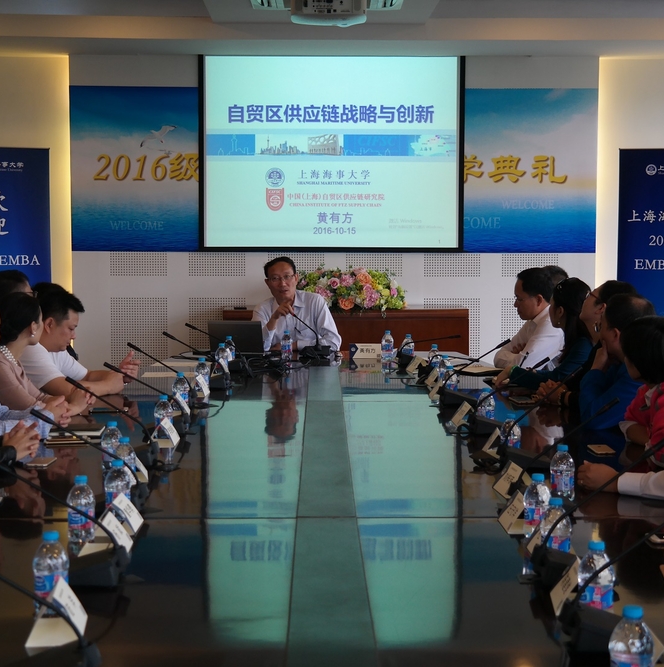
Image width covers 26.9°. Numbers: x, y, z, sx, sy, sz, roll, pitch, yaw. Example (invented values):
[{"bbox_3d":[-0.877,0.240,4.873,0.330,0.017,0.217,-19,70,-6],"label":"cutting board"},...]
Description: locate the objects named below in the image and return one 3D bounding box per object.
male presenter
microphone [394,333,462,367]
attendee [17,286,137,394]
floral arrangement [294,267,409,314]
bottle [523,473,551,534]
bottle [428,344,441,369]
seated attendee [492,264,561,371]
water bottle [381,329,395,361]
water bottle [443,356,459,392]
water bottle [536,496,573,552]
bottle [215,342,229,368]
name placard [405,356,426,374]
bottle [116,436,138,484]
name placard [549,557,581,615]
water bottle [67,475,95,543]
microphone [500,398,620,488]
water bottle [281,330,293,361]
[{"bbox_3d":[-0.212,0.205,8.300,0.560,1.310,0.720,0,4,7],"label":"male presenter"},{"bbox_3d":[0.483,0.090,6.930,0.320,0.165,0.120,0,4,0],"label":"microphone"},{"bbox_3d":[-1.088,0.426,5.800,0.660,1.210,0.520,0,4,3],"label":"attendee"},{"bbox_3d":[0.136,-0.319,10.200,0.820,0.360,0.420,0,4,0],"label":"floral arrangement"},{"bbox_3d":[0.483,0.389,3.260,0.066,0.148,0.066,0,4,0],"label":"bottle"},{"bbox_3d":[0.515,0.128,6.950,0.065,0.148,0.065,0,4,0],"label":"bottle"},{"bbox_3d":[1.000,0.306,6.795,0.700,1.260,0.520,1,5,8],"label":"seated attendee"},{"bbox_3d":[0.302,0.060,7.450,0.066,0.148,0.066,0,4,0],"label":"water bottle"},{"bbox_3d":[0.494,0.207,5.762,0.063,0.149,0.063,0,4,0],"label":"water bottle"},{"bbox_3d":[0.449,0.404,2.772,0.063,0.149,0.063,0,4,0],"label":"water bottle"},{"bbox_3d":[-0.533,0.126,6.732,0.063,0.149,0.063,0,4,0],"label":"bottle"},{"bbox_3d":[0.428,0.150,6.767,0.098,0.077,0.168,-1,5,-8],"label":"name placard"},{"bbox_3d":[-0.553,0.352,3.722,0.063,0.149,0.063,0,4,0],"label":"bottle"},{"bbox_3d":[0.470,0.475,2.623,0.098,0.077,0.168,0,4,4],"label":"name placard"},{"bbox_3d":[-0.563,0.390,3.120,0.065,0.148,0.065,0,4,0],"label":"water bottle"},{"bbox_3d":[0.604,0.291,3.614,0.295,0.247,0.120,0,4,0],"label":"microphone"},{"bbox_3d":[-0.254,0.065,7.880,0.065,0.148,0.065,0,4,0],"label":"water bottle"}]

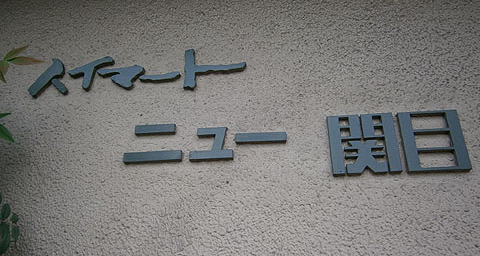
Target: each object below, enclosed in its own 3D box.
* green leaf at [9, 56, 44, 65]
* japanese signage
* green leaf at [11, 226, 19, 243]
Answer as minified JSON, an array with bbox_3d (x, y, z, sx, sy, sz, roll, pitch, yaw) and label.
[{"bbox_3d":[-0.663,-0.210,1.120,0.112,0.028,0.030,-3,-20,3],"label":"green leaf"},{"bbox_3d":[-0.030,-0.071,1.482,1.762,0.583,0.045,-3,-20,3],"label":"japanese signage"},{"bbox_3d":[-0.730,0.346,1.170,0.026,0.052,0.020,-3,-20,3],"label":"green leaf"}]

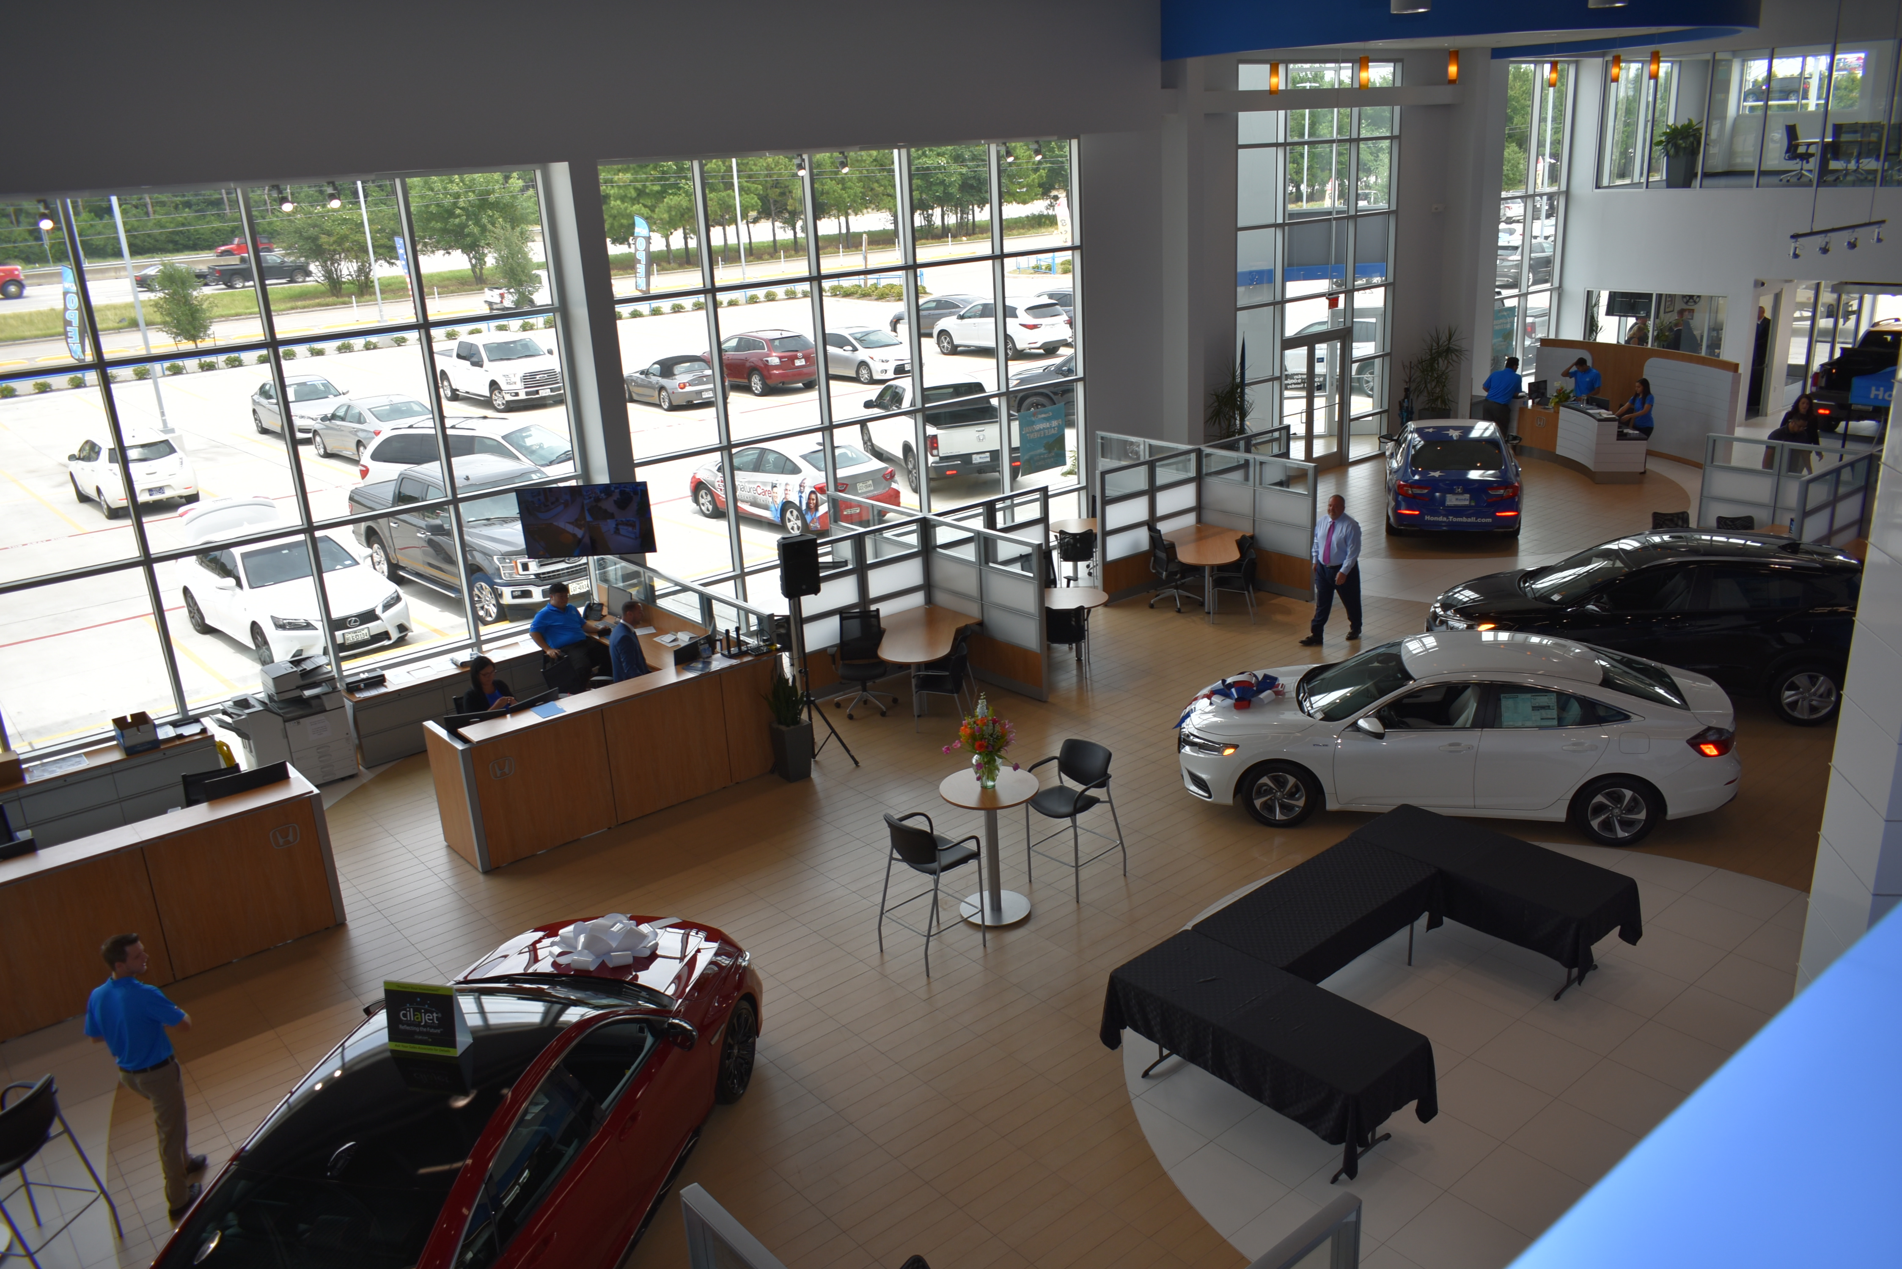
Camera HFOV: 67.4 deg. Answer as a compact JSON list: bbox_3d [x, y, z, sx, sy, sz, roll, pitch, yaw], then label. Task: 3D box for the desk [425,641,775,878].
[{"bbox_3d":[-3.133,1.050,13.470,3.200,1.150,0.860,-17,23,-37],"label":"desk"}]

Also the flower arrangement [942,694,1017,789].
[{"bbox_3d":[0.222,0.820,10.816,0.530,0.690,0.450,-3,19,0],"label":"flower arrangement"}]

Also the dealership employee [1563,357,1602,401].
[{"bbox_3d":[11.039,-4.006,25.151,0.620,1.700,0.450,10,23,34],"label":"dealership employee"}]

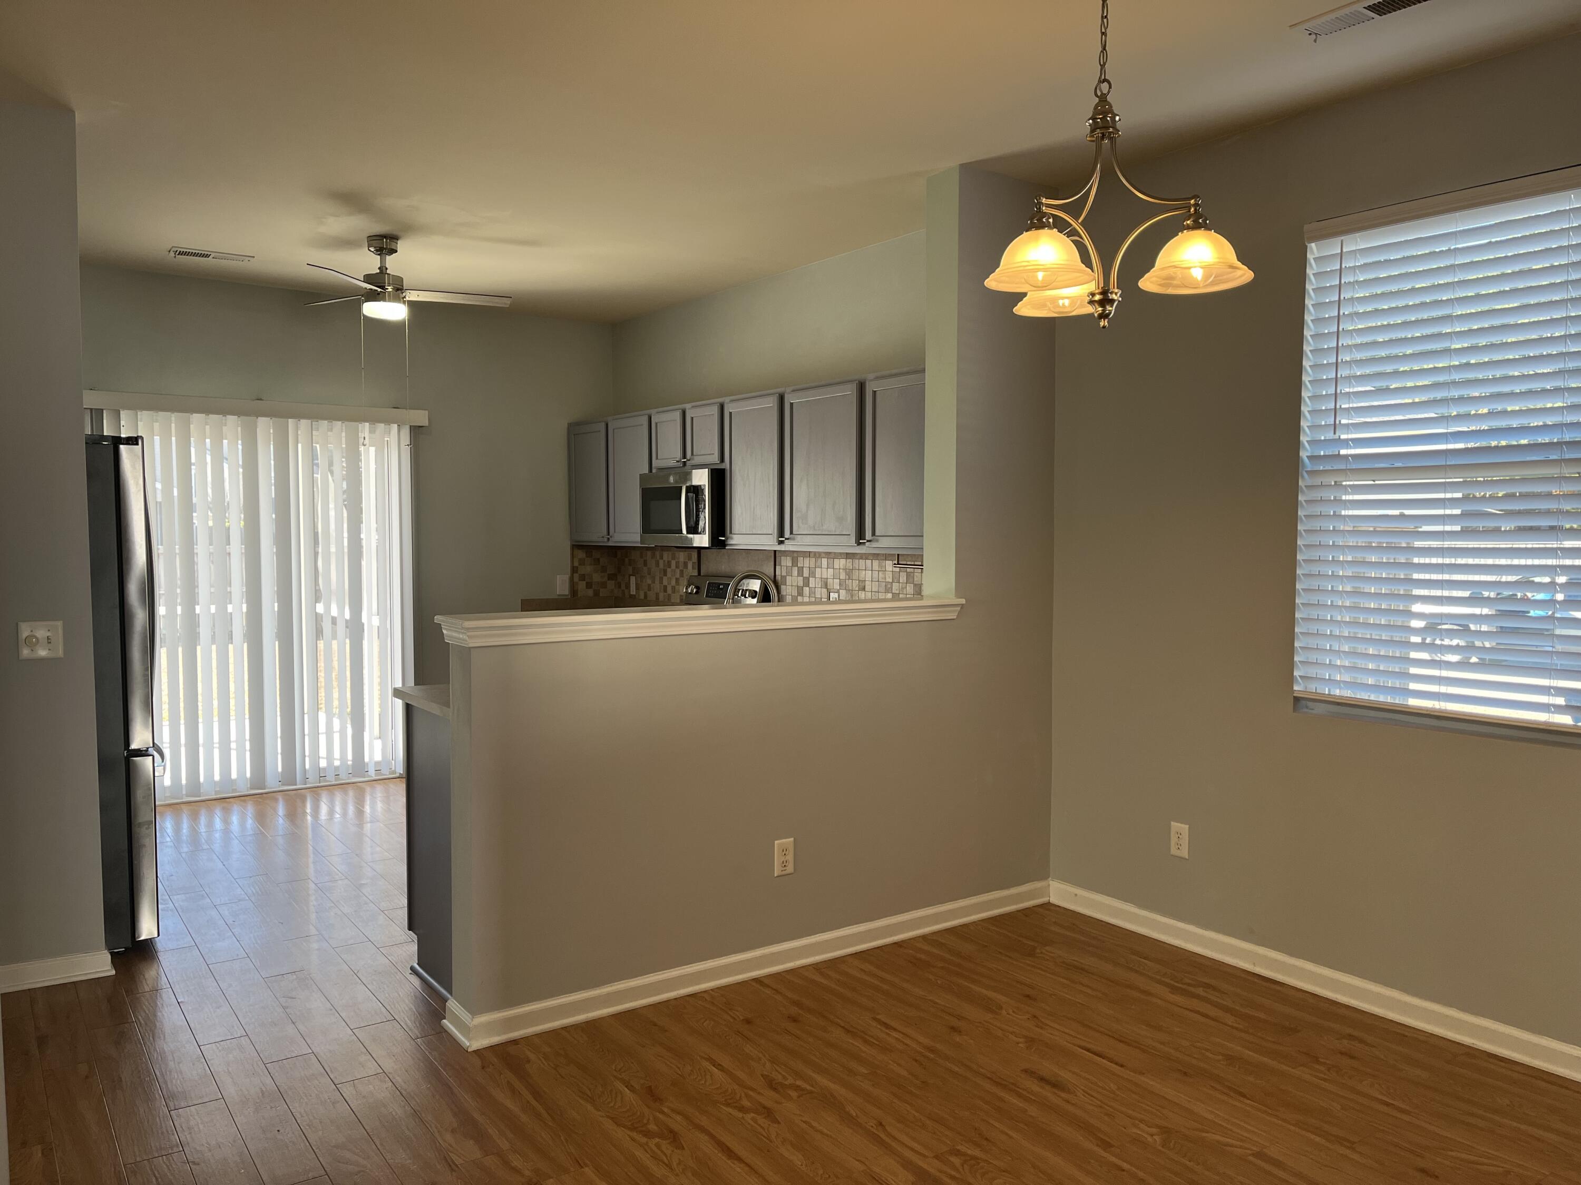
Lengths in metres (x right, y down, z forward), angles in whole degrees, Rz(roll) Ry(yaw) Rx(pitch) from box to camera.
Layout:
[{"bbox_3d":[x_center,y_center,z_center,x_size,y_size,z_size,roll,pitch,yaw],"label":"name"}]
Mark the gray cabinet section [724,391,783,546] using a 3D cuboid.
[{"bbox_3d":[-0.046,-0.585,5.818,0.332,0.745,0.522,-2,4,-35],"label":"gray cabinet section"}]

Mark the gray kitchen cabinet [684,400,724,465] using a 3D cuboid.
[{"bbox_3d":[-0.310,-0.817,6.225,0.325,0.340,0.370,-2,4,-36],"label":"gray kitchen cabinet"}]

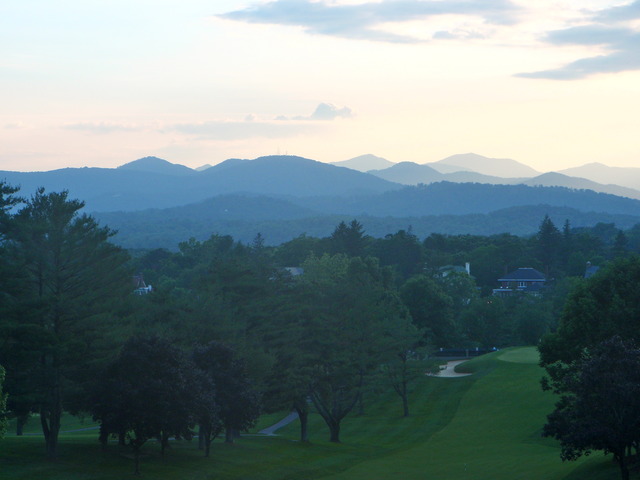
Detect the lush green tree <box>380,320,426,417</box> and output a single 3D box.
[{"bbox_3d":[11.510,17.720,260.000,6.340,13.240,6.500,0,1,0],"label":"lush green tree"}]

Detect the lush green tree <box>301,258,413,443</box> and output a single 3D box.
[{"bbox_3d":[4.570,13.230,230.000,13.900,22.930,13.500,0,1,0],"label":"lush green tree"}]

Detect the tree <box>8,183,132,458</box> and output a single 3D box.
[{"bbox_3d":[-27.230,9.080,205.000,13.260,29.350,13.000,0,1,0],"label":"tree"}]

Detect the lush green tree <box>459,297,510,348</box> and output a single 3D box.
[{"bbox_3d":[38.820,19.470,445.000,12.270,12.270,12.000,0,1,0],"label":"lush green tree"}]

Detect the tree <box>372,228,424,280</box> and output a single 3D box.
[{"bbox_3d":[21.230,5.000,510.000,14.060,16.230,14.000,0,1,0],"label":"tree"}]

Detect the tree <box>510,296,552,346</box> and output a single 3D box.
[{"bbox_3d":[49.670,19.110,445.000,10.380,11.560,11.000,0,1,0],"label":"tree"}]

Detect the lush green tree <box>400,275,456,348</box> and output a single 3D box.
[{"bbox_3d":[25.320,16.680,440.000,13.070,17.270,13.000,0,1,0],"label":"lush green tree"}]

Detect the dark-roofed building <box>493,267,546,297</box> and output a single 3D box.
[{"bbox_3d":[58.180,12.540,550.000,15.750,9.620,12.000,0,1,0],"label":"dark-roofed building"}]

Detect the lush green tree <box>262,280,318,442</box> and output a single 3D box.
[{"bbox_3d":[-3.630,14.950,232.000,6.890,19.930,7.500,0,1,0],"label":"lush green tree"}]

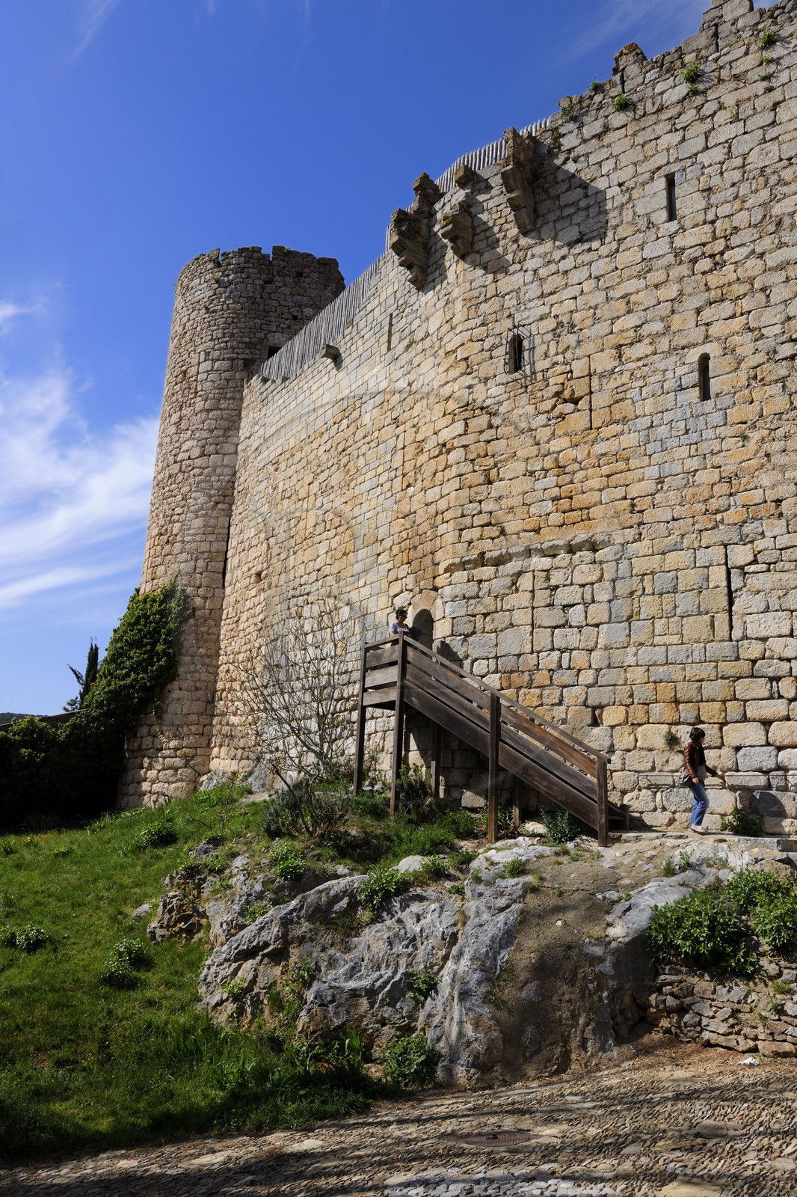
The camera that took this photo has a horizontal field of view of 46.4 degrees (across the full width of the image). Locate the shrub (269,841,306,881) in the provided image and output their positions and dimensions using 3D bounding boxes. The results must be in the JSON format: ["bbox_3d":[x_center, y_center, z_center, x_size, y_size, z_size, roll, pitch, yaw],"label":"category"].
[{"bbox_3d":[-1.440,3.417,12.100,0.474,0.512,0.426,2,-15,0],"label":"shrub"}]

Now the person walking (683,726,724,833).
[{"bbox_3d":[4.797,2.823,14.611,0.550,1.630,0.470,-6,-18,29],"label":"person walking"}]

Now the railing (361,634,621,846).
[{"bbox_3d":[1.562,2.464,16.893,5.100,3.850,1.400,-8,-19,33],"label":"railing"}]

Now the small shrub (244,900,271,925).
[{"bbox_3d":[-1.652,3.678,10.893,0.340,0.300,0.270,5,-16,-7],"label":"small shrub"}]

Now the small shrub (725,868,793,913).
[{"bbox_3d":[4.574,3.705,11.800,0.853,0.558,0.725,2,-15,0],"label":"small shrub"}]

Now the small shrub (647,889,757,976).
[{"bbox_3d":[3.617,3.987,11.100,1.304,1.028,1.109,2,-15,0],"label":"small shrub"}]

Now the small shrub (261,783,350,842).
[{"bbox_3d":[-1.635,3.686,16.124,1.450,0.950,1.100,4,-16,-5],"label":"small shrub"}]

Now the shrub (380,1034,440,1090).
[{"bbox_3d":[0.127,5.019,10.100,0.619,0.597,0.526,2,-15,0],"label":"shrub"}]

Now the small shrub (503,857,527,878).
[{"bbox_3d":[1.469,3.409,11.800,0.308,0.256,0.277,2,-15,0],"label":"small shrub"}]

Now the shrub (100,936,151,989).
[{"bbox_3d":[-2.524,3.353,8.578,0.490,0.420,0.450,7,-16,-14],"label":"shrub"}]

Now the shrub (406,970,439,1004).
[{"bbox_3d":[0.266,4.337,10.400,0.365,0.379,0.292,2,-15,0],"label":"shrub"}]

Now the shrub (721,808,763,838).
[{"bbox_3d":[5.275,3.454,14.294,0.620,0.450,0.420,-3,-17,20],"label":"shrub"}]

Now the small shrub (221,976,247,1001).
[{"bbox_3d":[-1.491,3.540,8.437,0.250,0.220,0.200,5,-16,-8],"label":"small shrub"}]

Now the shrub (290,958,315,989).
[{"bbox_3d":[-1.101,4.311,10.700,0.269,0.348,0.242,2,-15,0],"label":"shrub"}]

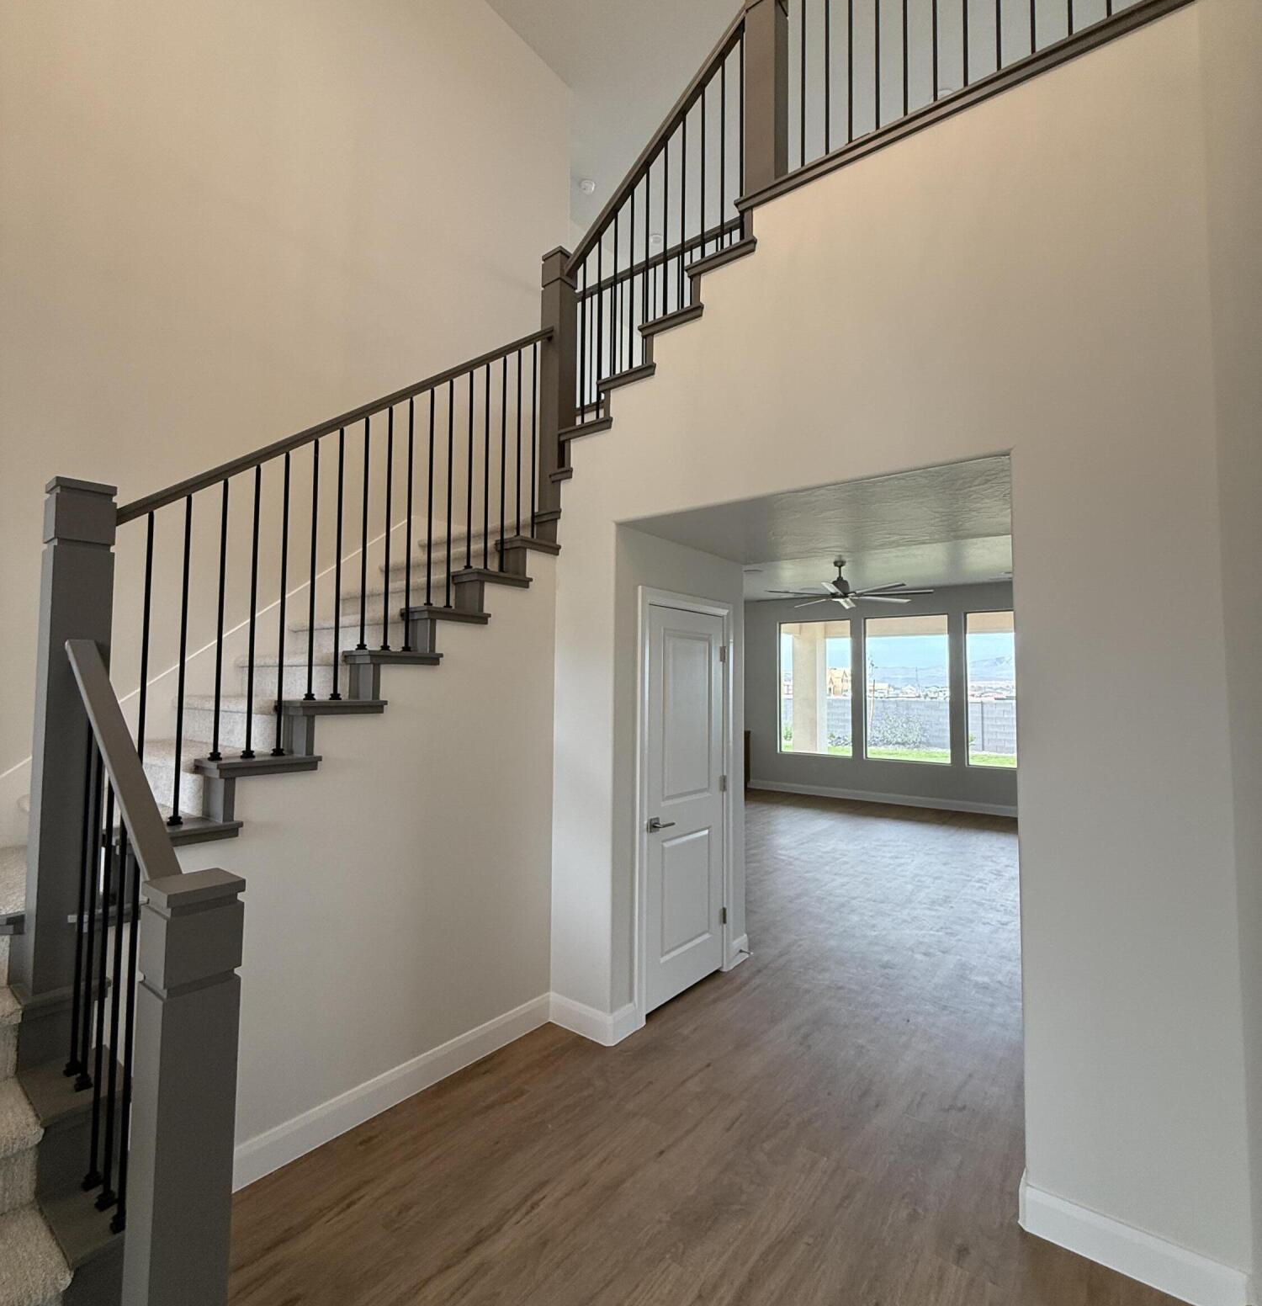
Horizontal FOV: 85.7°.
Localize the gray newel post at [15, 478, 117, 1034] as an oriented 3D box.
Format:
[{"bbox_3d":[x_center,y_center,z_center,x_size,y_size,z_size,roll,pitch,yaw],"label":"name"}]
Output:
[{"bbox_3d":[-1.630,0.245,1.969,0.140,1.465,0.140,-2,-4,38],"label":"gray newel post"}]

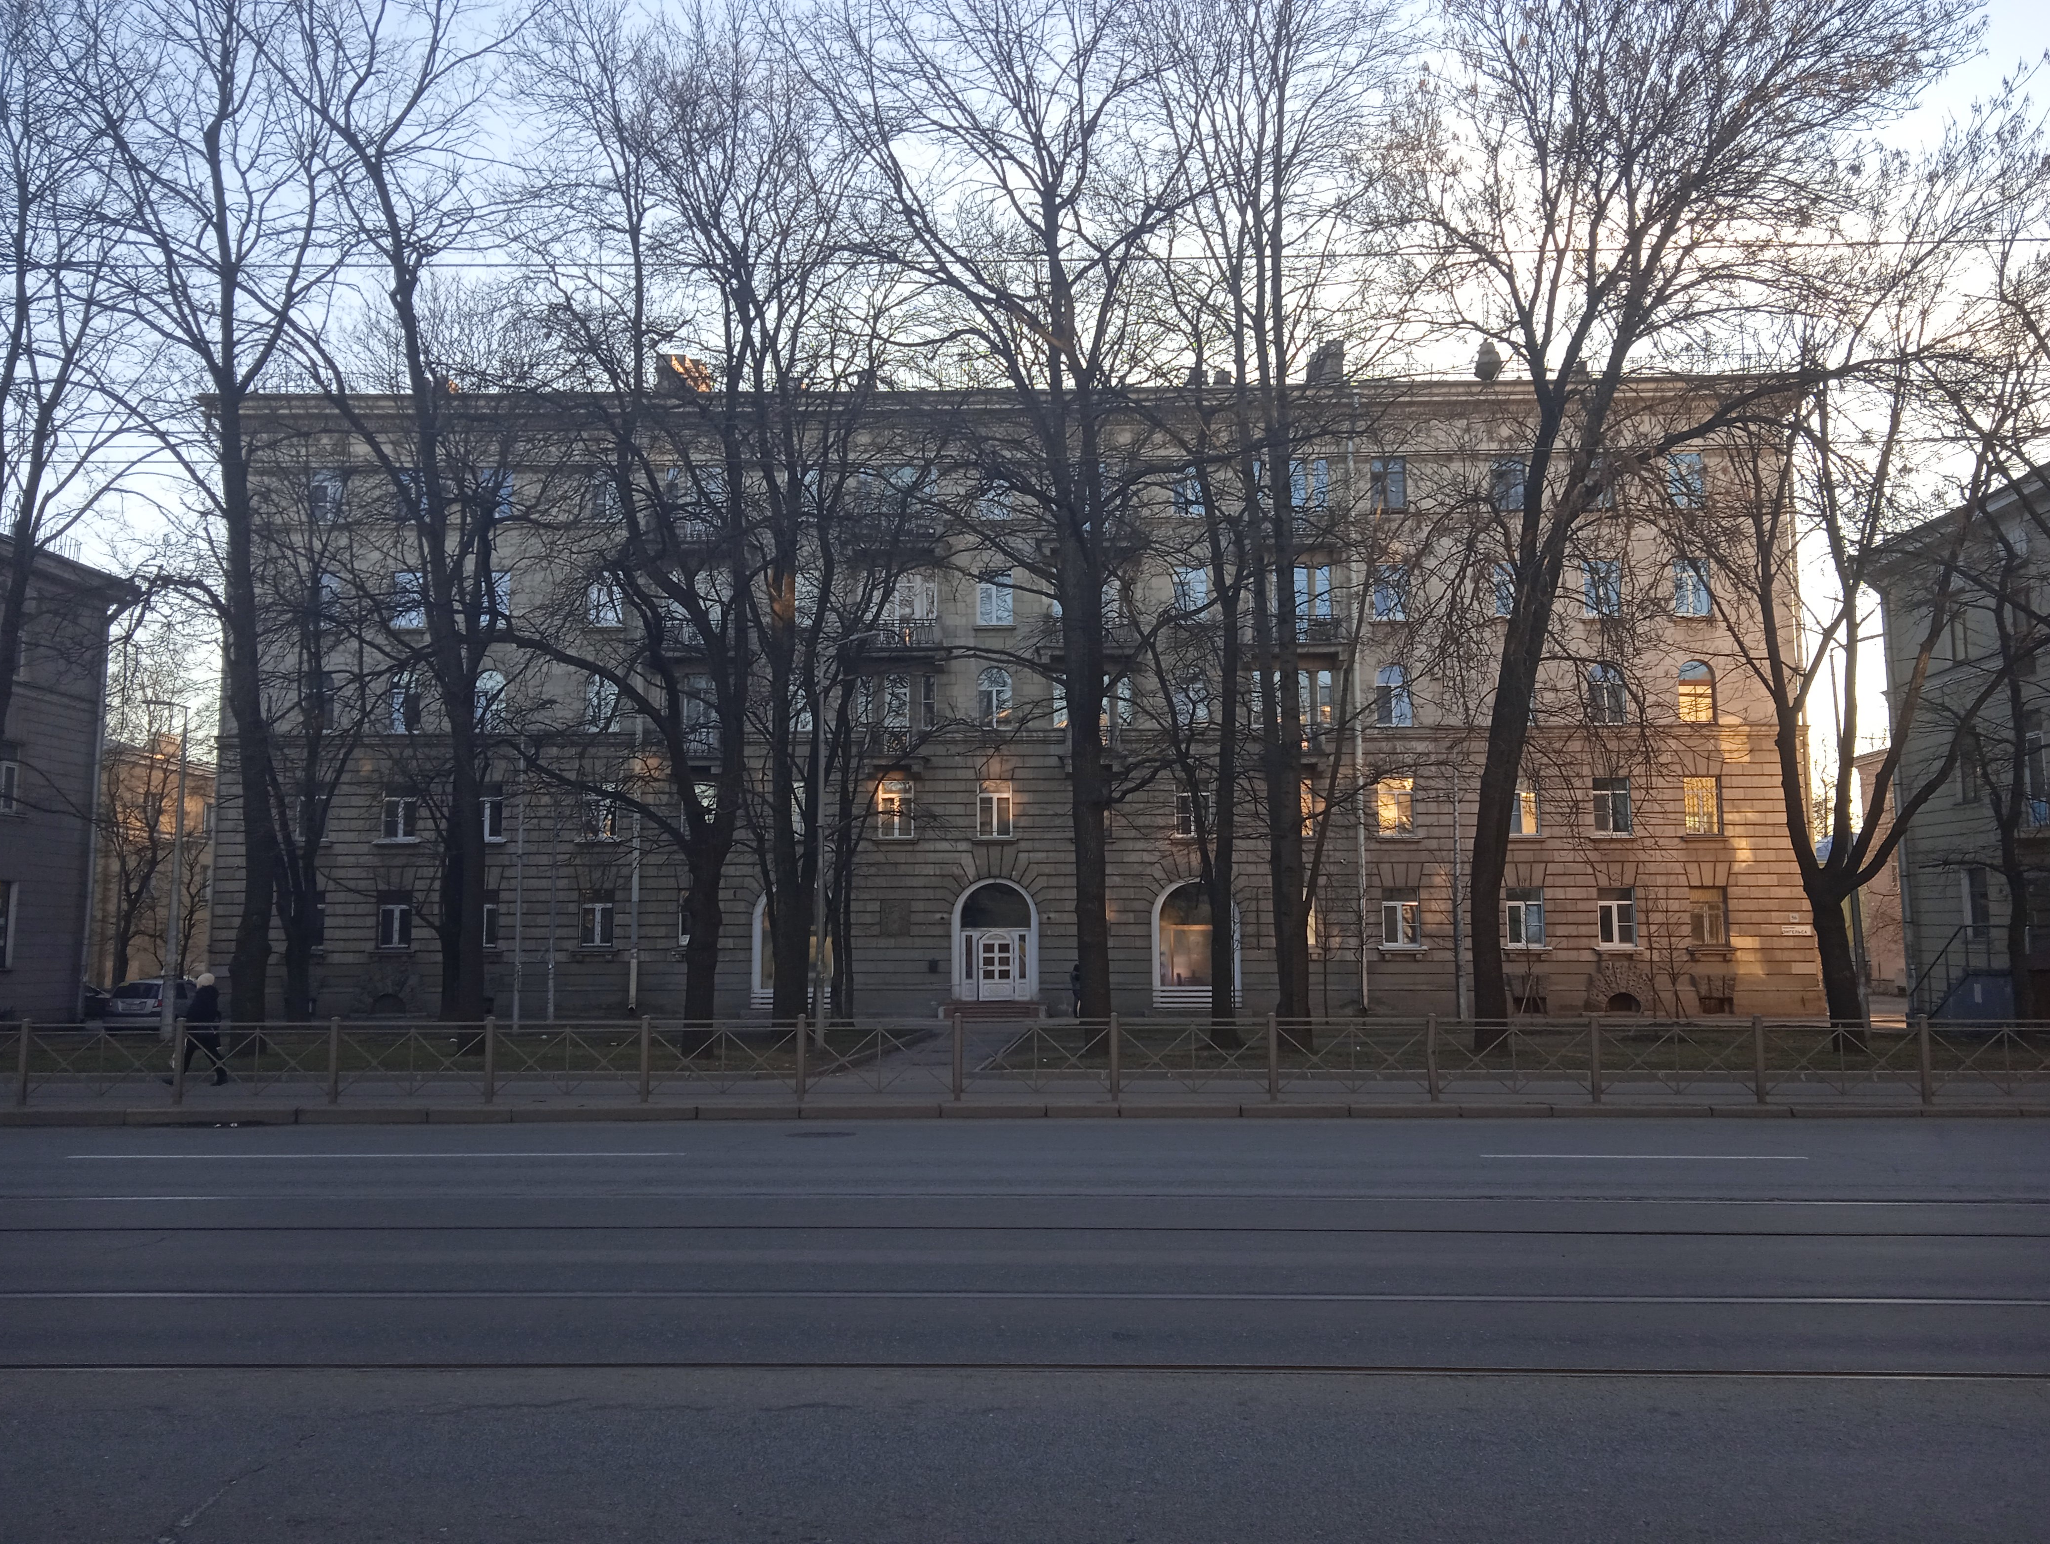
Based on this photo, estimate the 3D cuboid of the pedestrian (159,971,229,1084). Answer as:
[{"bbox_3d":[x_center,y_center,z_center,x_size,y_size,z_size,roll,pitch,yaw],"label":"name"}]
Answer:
[{"bbox_3d":[-12.084,3.728,24.200,0.900,1.640,0.540,0,-7,2],"label":"pedestrian"}]

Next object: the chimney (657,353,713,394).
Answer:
[{"bbox_3d":[-11.643,-13.460,57.000,1.750,1.700,0.900,0,-7,2],"label":"chimney"}]

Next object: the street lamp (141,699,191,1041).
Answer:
[{"bbox_3d":[-20.603,2.314,39.600,1.200,8.150,0.340,0,-7,2],"label":"street lamp"}]

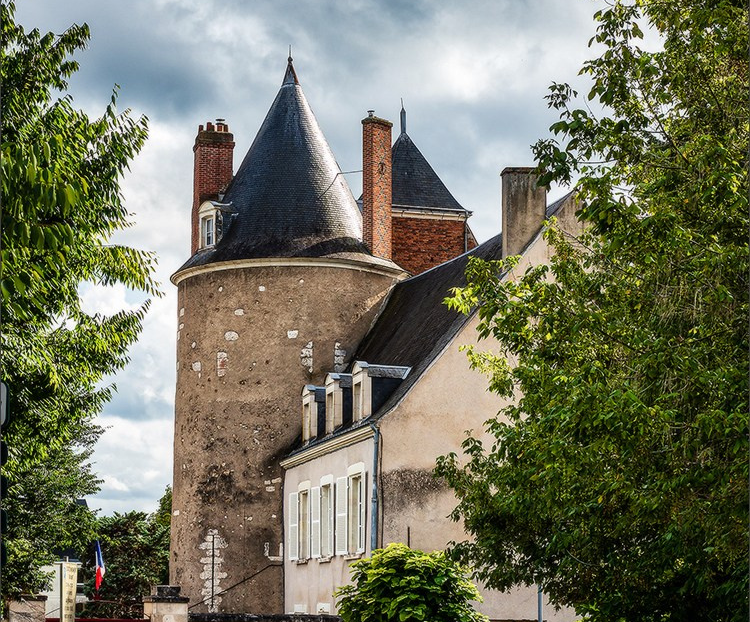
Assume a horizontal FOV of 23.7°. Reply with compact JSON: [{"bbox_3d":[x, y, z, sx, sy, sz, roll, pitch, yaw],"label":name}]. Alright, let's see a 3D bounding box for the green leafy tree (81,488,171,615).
[{"bbox_3d":[-8.362,9.795,60.217,4.000,7.846,4.000,0,-10,0],"label":"green leafy tree"}]

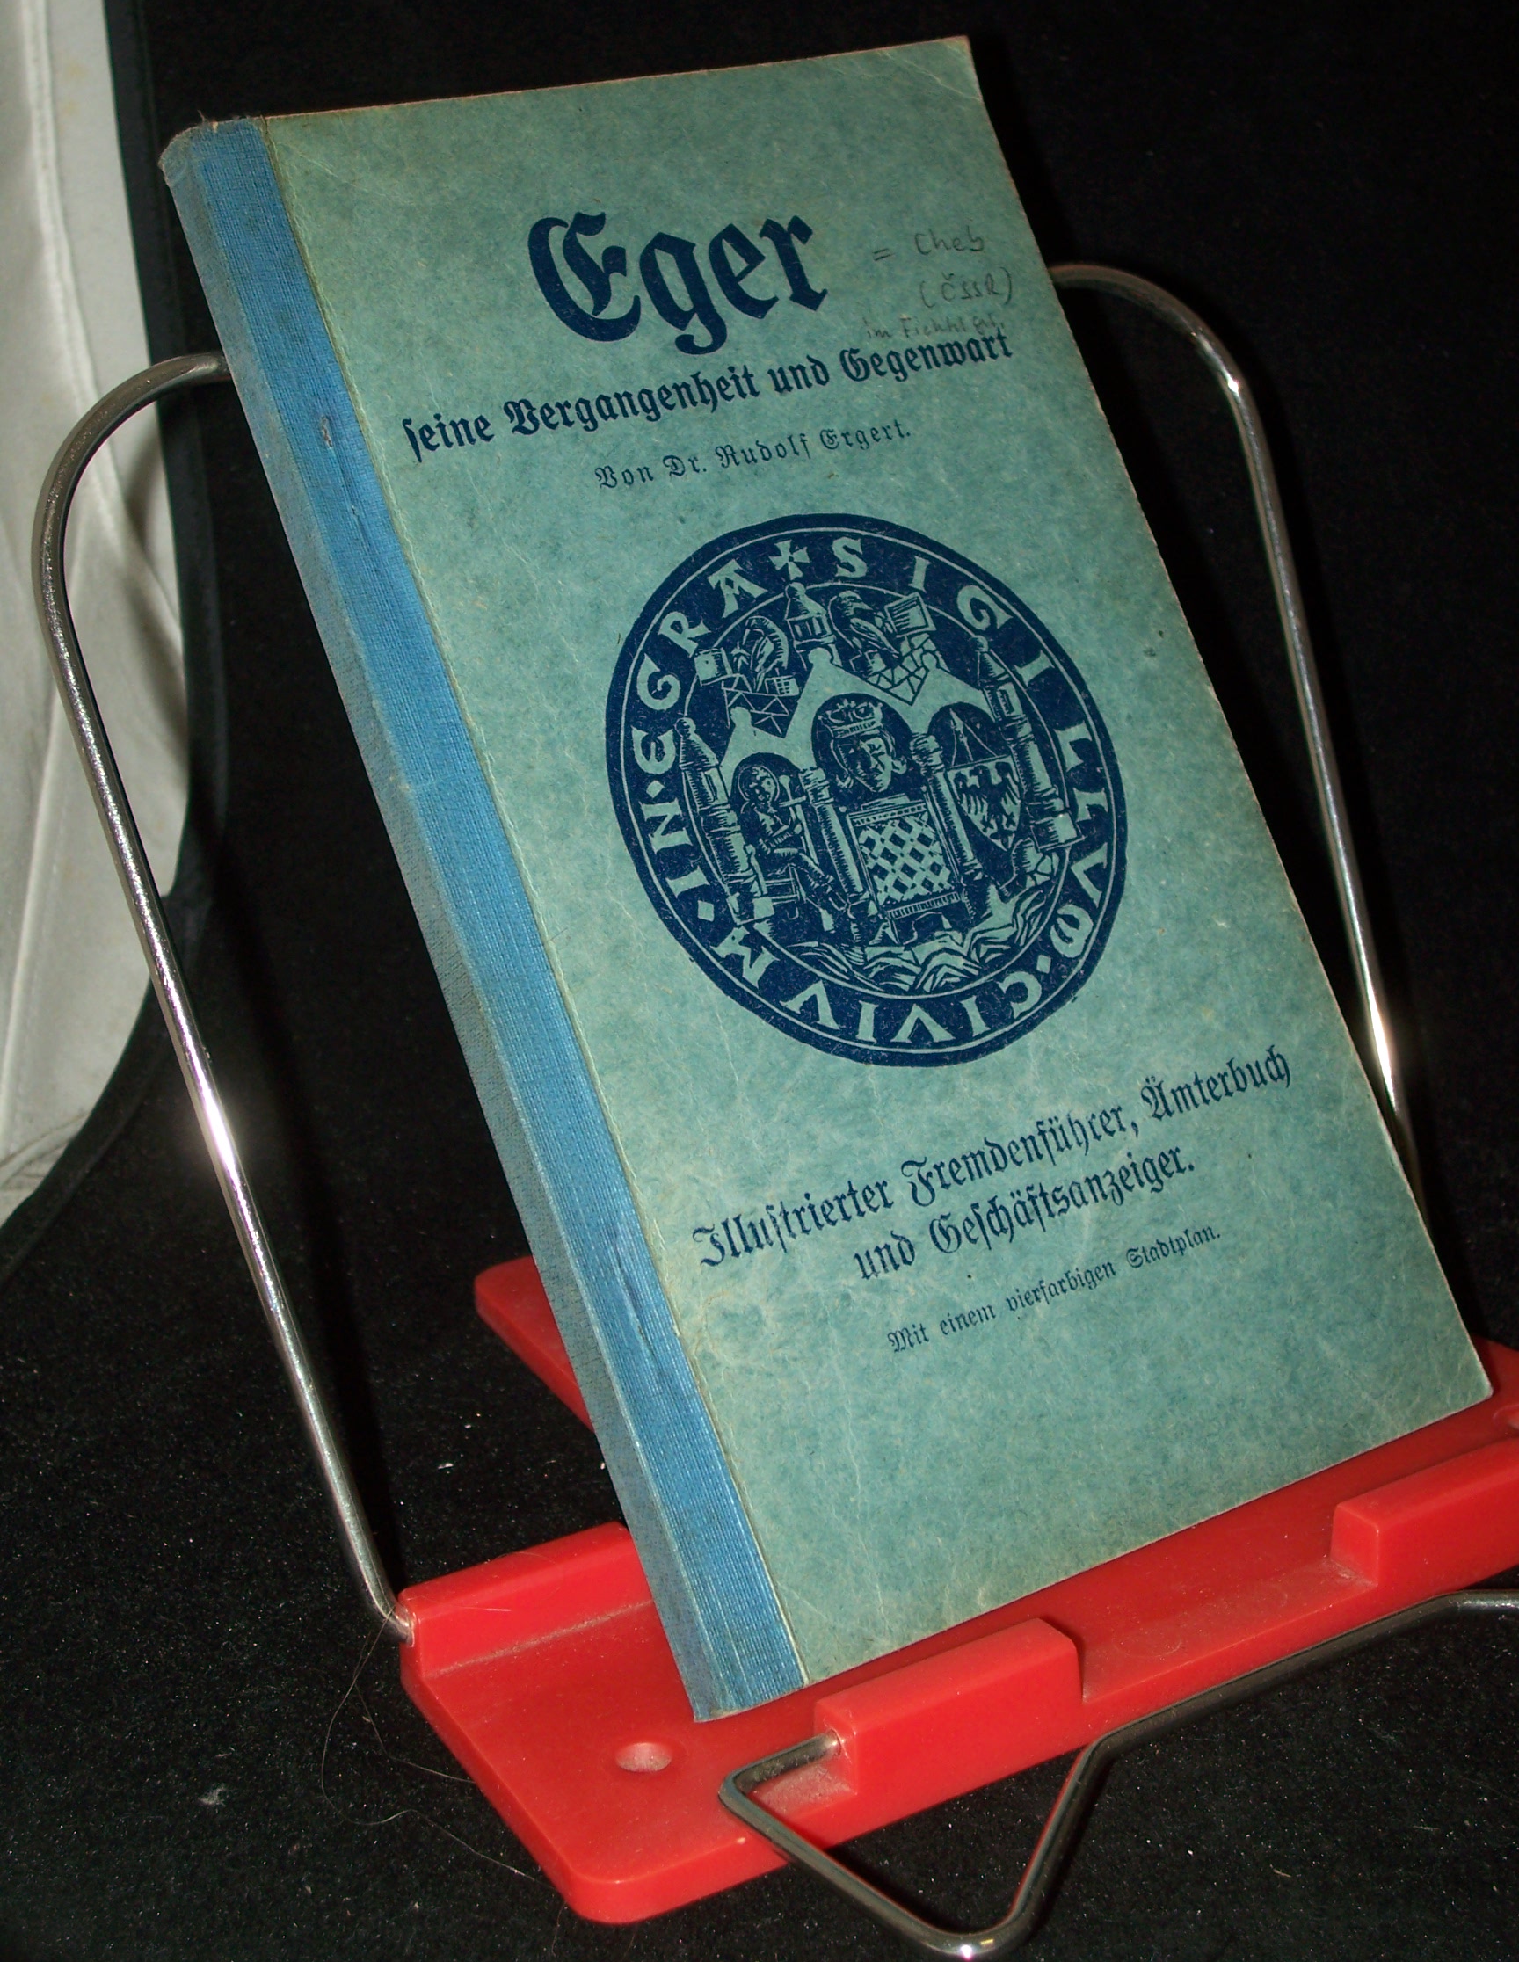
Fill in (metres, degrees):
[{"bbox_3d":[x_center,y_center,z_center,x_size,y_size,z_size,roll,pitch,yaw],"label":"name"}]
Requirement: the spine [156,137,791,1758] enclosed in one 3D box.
[{"bbox_3d":[-0.033,-0.010,0.357,0.010,0.193,0.011,-16,-8,-29],"label":"spine"}]

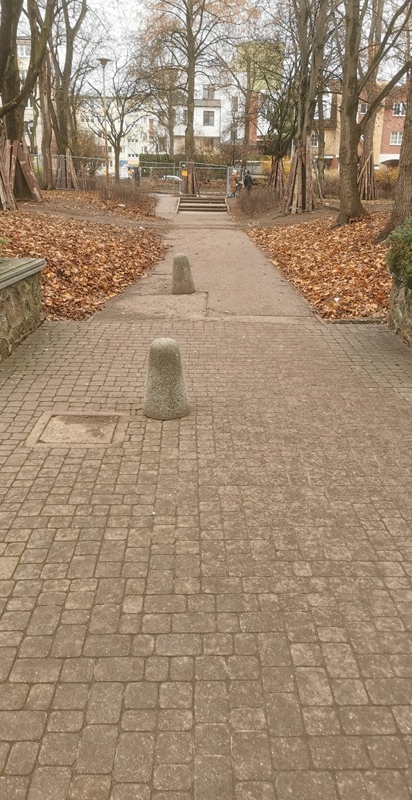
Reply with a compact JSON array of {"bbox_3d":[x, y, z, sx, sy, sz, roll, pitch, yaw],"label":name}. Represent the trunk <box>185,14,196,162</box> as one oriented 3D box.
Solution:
[{"bbox_3d":[-0.925,-17.846,37.159,0.620,8.695,0.620,0,20,-1],"label":"trunk"}]

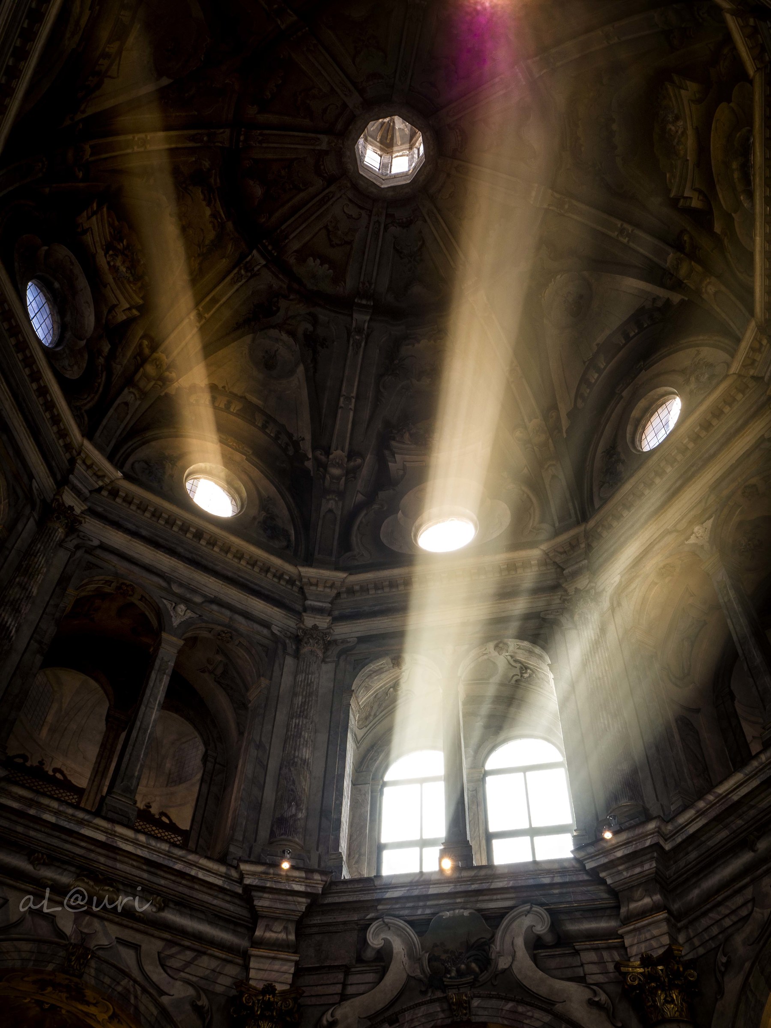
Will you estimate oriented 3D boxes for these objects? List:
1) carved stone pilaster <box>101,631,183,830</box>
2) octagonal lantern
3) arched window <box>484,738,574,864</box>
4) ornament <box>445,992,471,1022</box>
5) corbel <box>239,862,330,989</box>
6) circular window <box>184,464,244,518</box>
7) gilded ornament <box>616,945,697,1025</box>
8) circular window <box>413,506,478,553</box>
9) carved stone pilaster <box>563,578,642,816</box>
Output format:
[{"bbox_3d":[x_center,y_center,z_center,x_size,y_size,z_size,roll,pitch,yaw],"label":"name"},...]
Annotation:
[{"bbox_3d":[-4.258,3.844,16.843,0.570,4.640,0.520,28,-57,-18],"label":"carved stone pilaster"},{"bbox_3d":[0.076,-8.984,23.552,1.650,0.640,1.650,-9,-54,8],"label":"octagonal lantern"},{"bbox_3d":[2.738,5.557,18.102,1.620,3.216,0.250,-9,-54,8],"label":"arched window"},{"bbox_3d":[1.036,6.992,13.482,0.350,0.448,0.250,-9,-54,8],"label":"ornament"},{"bbox_3d":[-1.590,6.100,13.899,1.417,1.493,0.912,9,-55,-5],"label":"corbel"},{"bbox_3d":[-4.114,-0.447,22.773,1.630,1.872,0.400,28,-57,-18],"label":"circular window"},{"bbox_3d":[3.748,6.433,12.902,1.000,0.928,0.850,-29,-59,21],"label":"gilded ornament"},{"bbox_3d":[1.476,0.508,22.729,1.600,1.728,0.400,-9,-54,8],"label":"circular window"},{"bbox_3d":[3.877,3.219,17.071,0.700,5.440,0.620,-29,-59,21],"label":"carved stone pilaster"}]

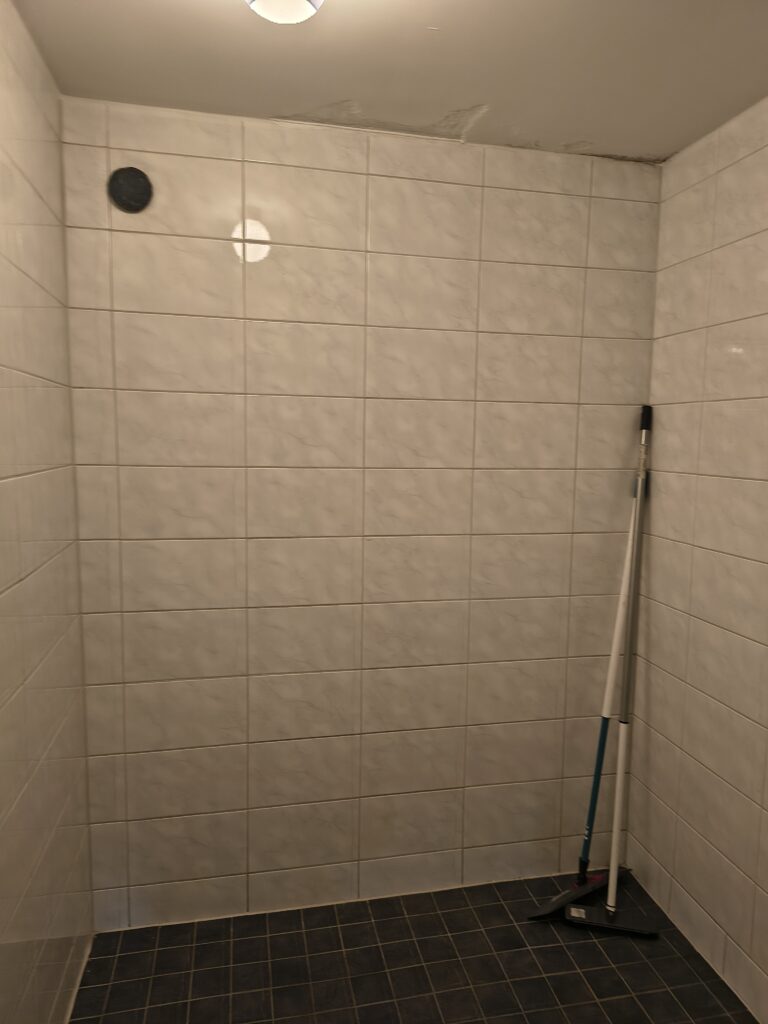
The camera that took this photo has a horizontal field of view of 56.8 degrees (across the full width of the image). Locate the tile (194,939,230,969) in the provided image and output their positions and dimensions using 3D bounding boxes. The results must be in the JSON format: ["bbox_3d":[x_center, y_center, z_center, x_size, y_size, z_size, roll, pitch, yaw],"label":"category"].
[{"bbox_3d":[-0.467,1.214,1.937,0.097,0.009,0.097,0,7,-13],"label":"tile"}]

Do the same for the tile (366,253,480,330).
[{"bbox_3d":[0.113,-0.621,1.996,0.329,0.197,0.009,0,7,-13],"label":"tile"}]

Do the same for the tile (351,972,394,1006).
[{"bbox_3d":[-0.030,1.228,1.823,0.097,0.009,0.097,-1,6,-12],"label":"tile"}]

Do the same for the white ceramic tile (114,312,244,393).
[{"bbox_3d":[-0.539,-0.420,1.891,0.331,0.197,0.009,-1,7,-13],"label":"white ceramic tile"}]

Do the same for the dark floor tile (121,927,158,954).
[{"bbox_3d":[-0.686,1.204,1.988,0.097,0.009,0.092,0,7,-13],"label":"dark floor tile"}]

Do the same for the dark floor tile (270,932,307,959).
[{"bbox_3d":[-0.269,1.212,1.981,0.097,0.009,0.097,0,7,-13],"label":"dark floor tile"}]

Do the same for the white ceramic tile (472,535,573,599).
[{"bbox_3d":[0.425,0.167,2.179,0.330,0.197,0.009,-1,7,-13],"label":"white ceramic tile"}]

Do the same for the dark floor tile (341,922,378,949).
[{"bbox_3d":[-0.072,1.211,2.025,0.097,0.009,0.097,0,7,-13],"label":"dark floor tile"}]

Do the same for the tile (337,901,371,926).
[{"bbox_3d":[-0.093,1.199,2.119,0.097,0.009,0.092,0,7,-13],"label":"tile"}]

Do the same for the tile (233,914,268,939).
[{"bbox_3d":[-0.389,1.202,2.054,0.097,0.009,0.092,0,7,-13],"label":"tile"}]

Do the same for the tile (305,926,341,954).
[{"bbox_3d":[-0.170,1.211,2.001,0.098,0.010,0.098,-1,6,-12],"label":"tile"}]

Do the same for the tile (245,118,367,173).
[{"bbox_3d":[-0.206,-0.979,1.906,0.331,0.112,0.010,-1,7,-13],"label":"tile"}]

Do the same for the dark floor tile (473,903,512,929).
[{"bbox_3d":[0.323,1.199,2.098,0.097,0.009,0.097,0,6,-12],"label":"dark floor tile"}]

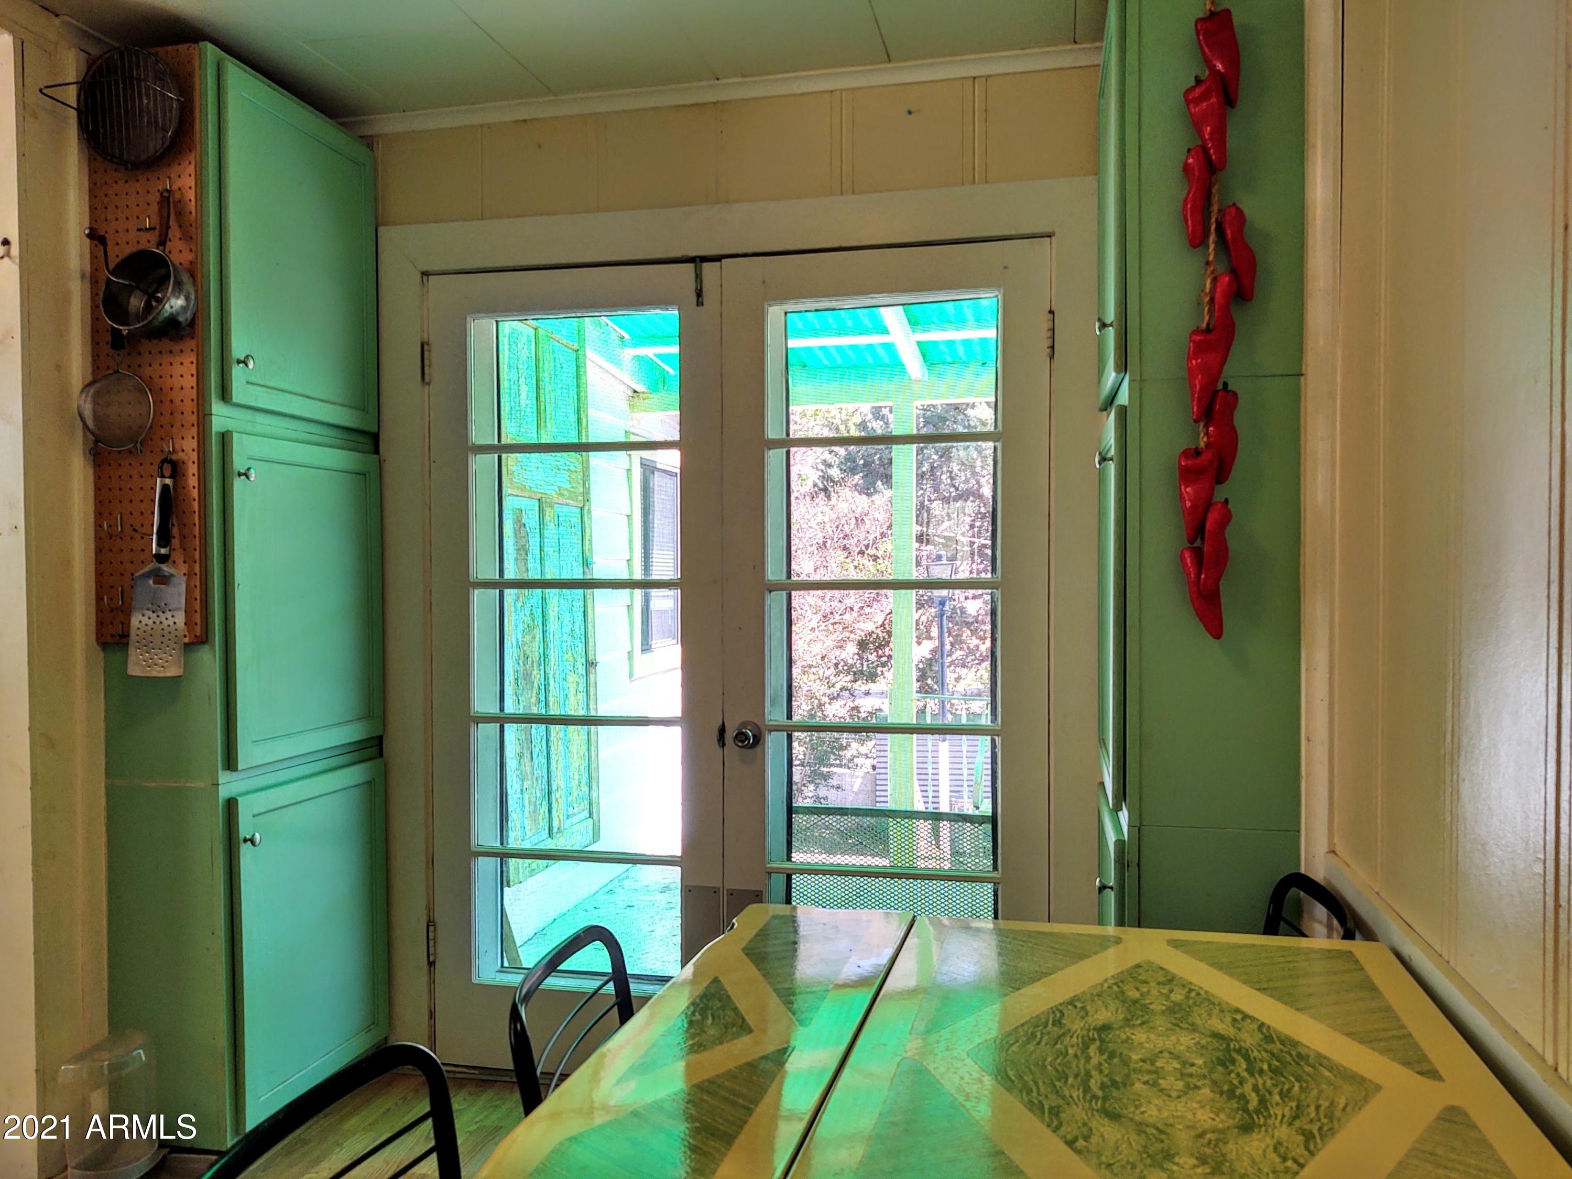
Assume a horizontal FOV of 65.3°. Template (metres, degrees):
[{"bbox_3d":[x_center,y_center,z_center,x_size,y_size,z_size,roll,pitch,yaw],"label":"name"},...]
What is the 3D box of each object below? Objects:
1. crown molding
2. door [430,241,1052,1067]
[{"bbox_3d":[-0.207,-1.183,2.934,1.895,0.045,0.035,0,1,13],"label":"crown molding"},{"bbox_3d":[-0.146,0.210,2.983,1.548,2.018,0.050,0,1,13],"label":"door"}]

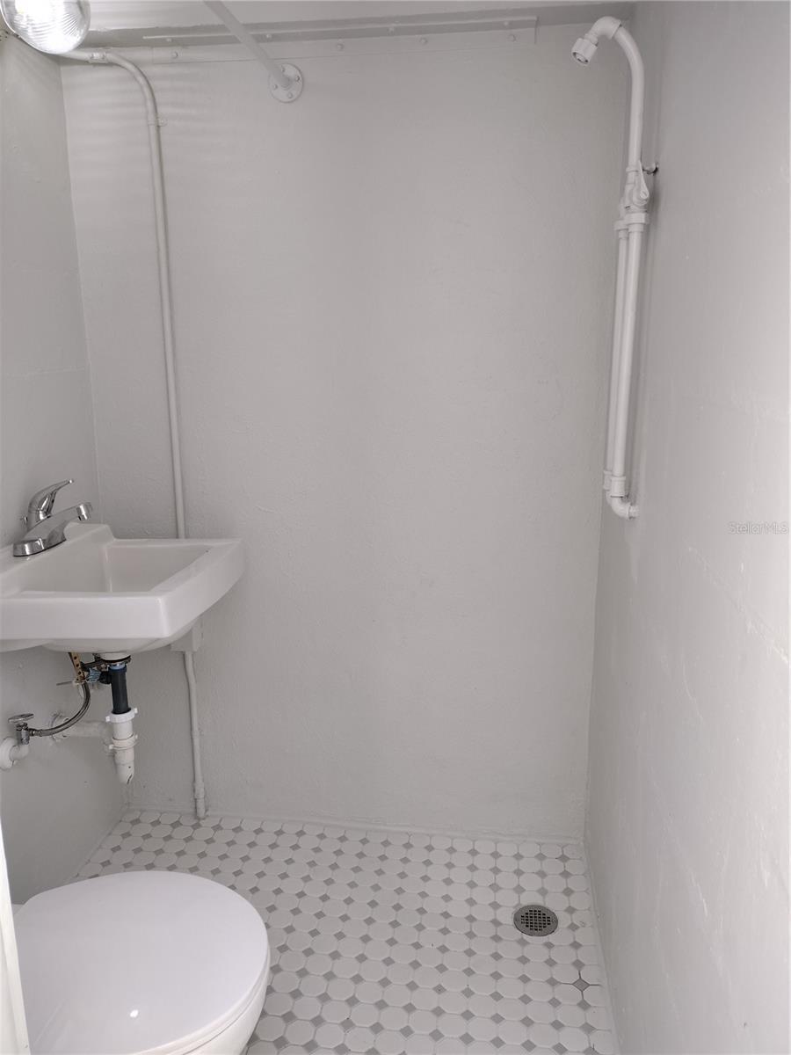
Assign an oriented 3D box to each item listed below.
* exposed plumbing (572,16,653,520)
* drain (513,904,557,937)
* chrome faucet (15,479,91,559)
[{"bbox_3d":[0.357,-0.410,1.395,0.145,0.810,0.105,1,13,7],"label":"exposed plumbing"},{"bbox_3d":[0.325,0.912,1.901,0.104,0.010,0.104,1,13,7],"label":"drain"},{"bbox_3d":[-0.707,-0.026,1.723,0.157,0.145,0.150,1,13,7],"label":"chrome faucet"}]

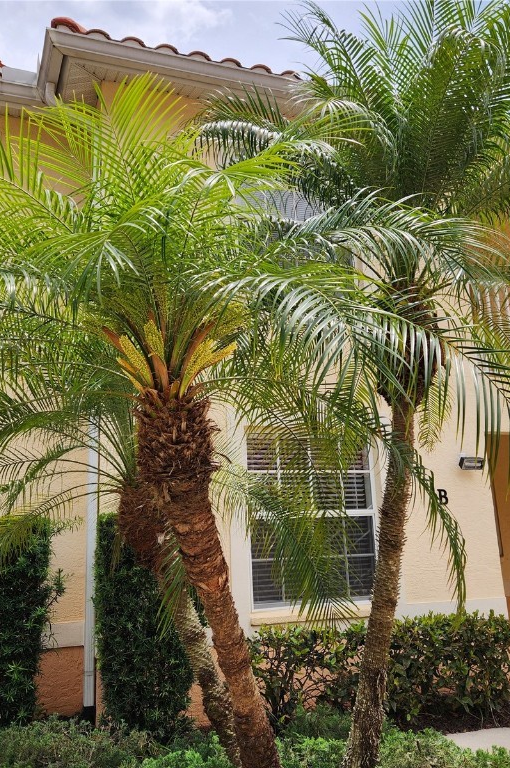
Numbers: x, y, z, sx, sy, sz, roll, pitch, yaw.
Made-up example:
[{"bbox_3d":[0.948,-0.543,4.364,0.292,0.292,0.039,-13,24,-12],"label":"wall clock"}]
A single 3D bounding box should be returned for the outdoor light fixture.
[{"bbox_3d":[2.166,0.796,6.862,0.250,0.150,0.170,2,-13,-20],"label":"outdoor light fixture"}]

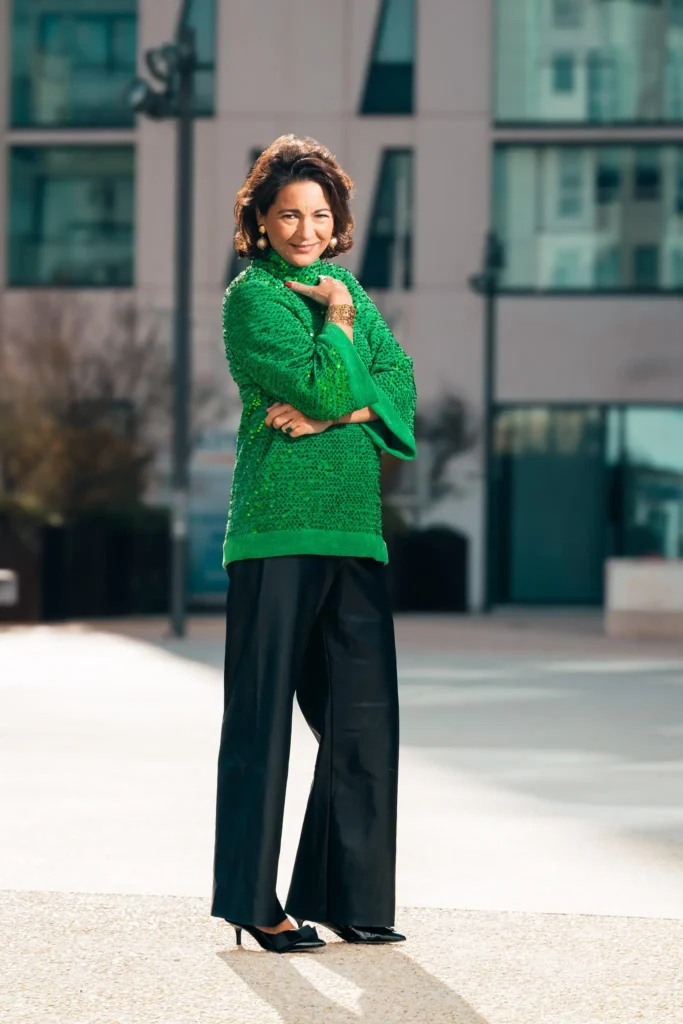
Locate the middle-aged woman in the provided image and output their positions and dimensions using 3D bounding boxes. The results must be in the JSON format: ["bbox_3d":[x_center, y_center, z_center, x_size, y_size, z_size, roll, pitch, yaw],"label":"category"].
[{"bbox_3d":[-0.058,0.062,6.220,0.470,1.690,0.380,1,-1,-38],"label":"middle-aged woman"}]

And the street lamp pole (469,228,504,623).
[{"bbox_3d":[2.430,-1.500,50.000,0.450,6.400,0.580,1,-1,-6],"label":"street lamp pole"}]

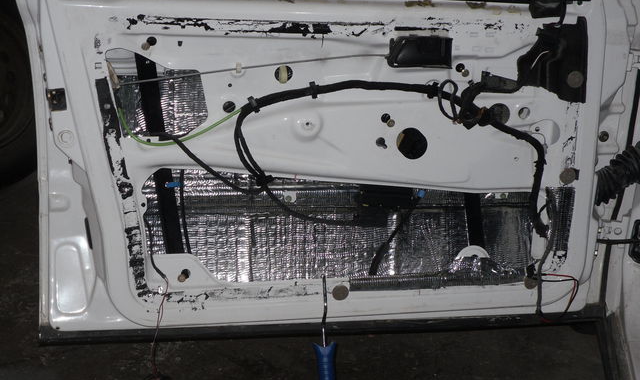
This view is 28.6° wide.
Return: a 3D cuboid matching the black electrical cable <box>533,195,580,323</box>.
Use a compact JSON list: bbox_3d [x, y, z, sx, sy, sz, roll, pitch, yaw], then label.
[{"bbox_3d":[0.438,0.130,2.331,0.092,0.272,0.050,-1,26,-8],"label":"black electrical cable"}]

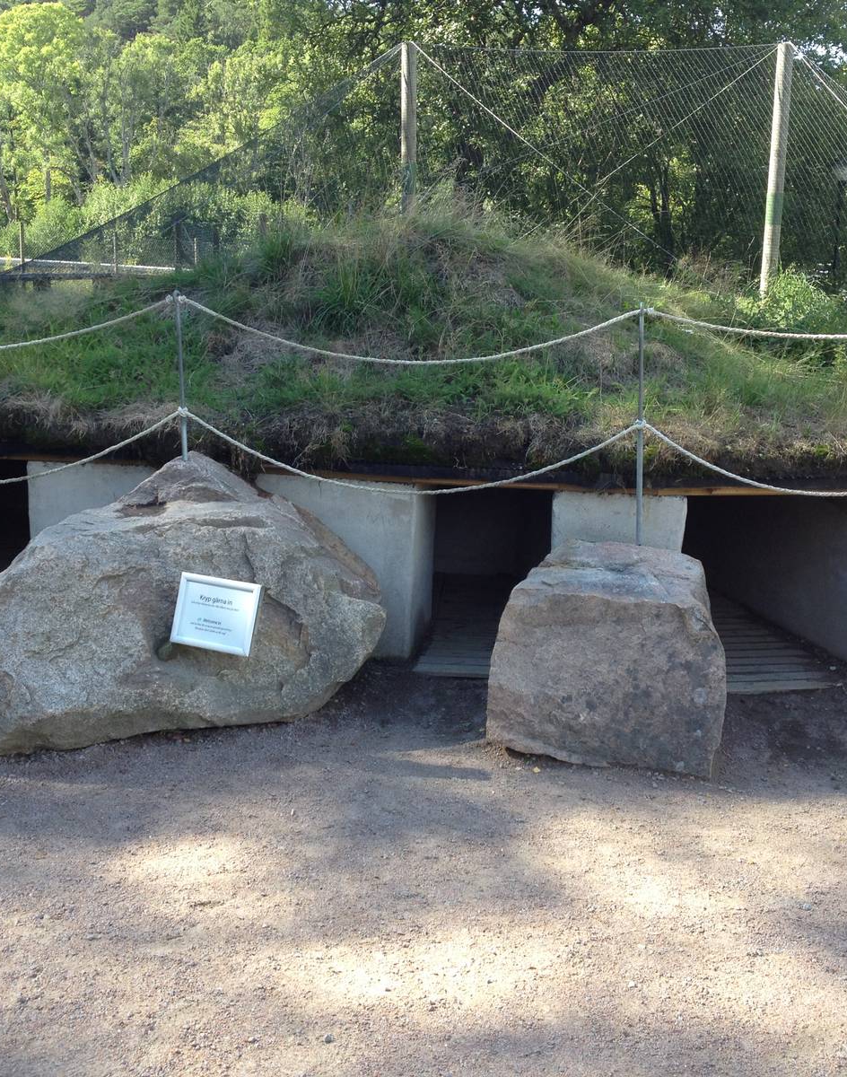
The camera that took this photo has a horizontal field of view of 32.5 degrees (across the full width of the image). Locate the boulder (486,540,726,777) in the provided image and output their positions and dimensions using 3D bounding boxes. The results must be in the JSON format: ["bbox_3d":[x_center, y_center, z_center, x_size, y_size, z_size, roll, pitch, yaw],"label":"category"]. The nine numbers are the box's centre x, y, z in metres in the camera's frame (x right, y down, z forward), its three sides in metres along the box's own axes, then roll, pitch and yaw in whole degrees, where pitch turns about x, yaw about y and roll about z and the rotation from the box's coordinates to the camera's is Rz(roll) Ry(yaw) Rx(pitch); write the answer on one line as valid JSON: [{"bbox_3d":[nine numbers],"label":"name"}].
[{"bbox_3d":[0.625,0.364,4.814,0.690,0.560,0.780,2,11,13],"label":"boulder"}]

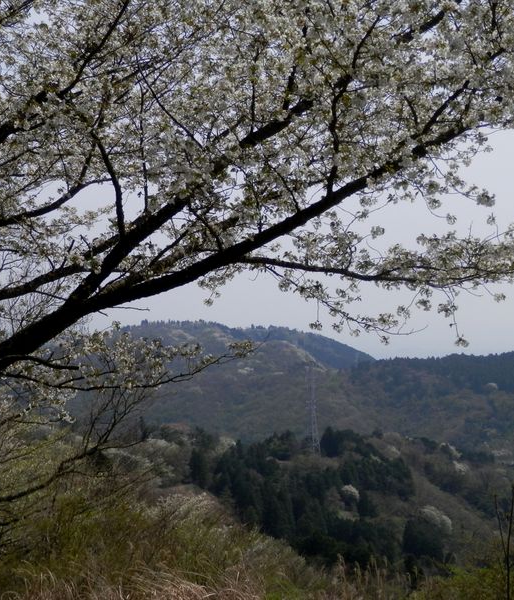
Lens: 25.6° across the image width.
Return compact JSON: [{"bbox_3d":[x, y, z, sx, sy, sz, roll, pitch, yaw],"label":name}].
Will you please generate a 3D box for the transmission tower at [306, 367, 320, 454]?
[{"bbox_3d":[26.210,51.390,530.000,5.800,42.000,3.800,-4,-2,7],"label":"transmission tower"}]

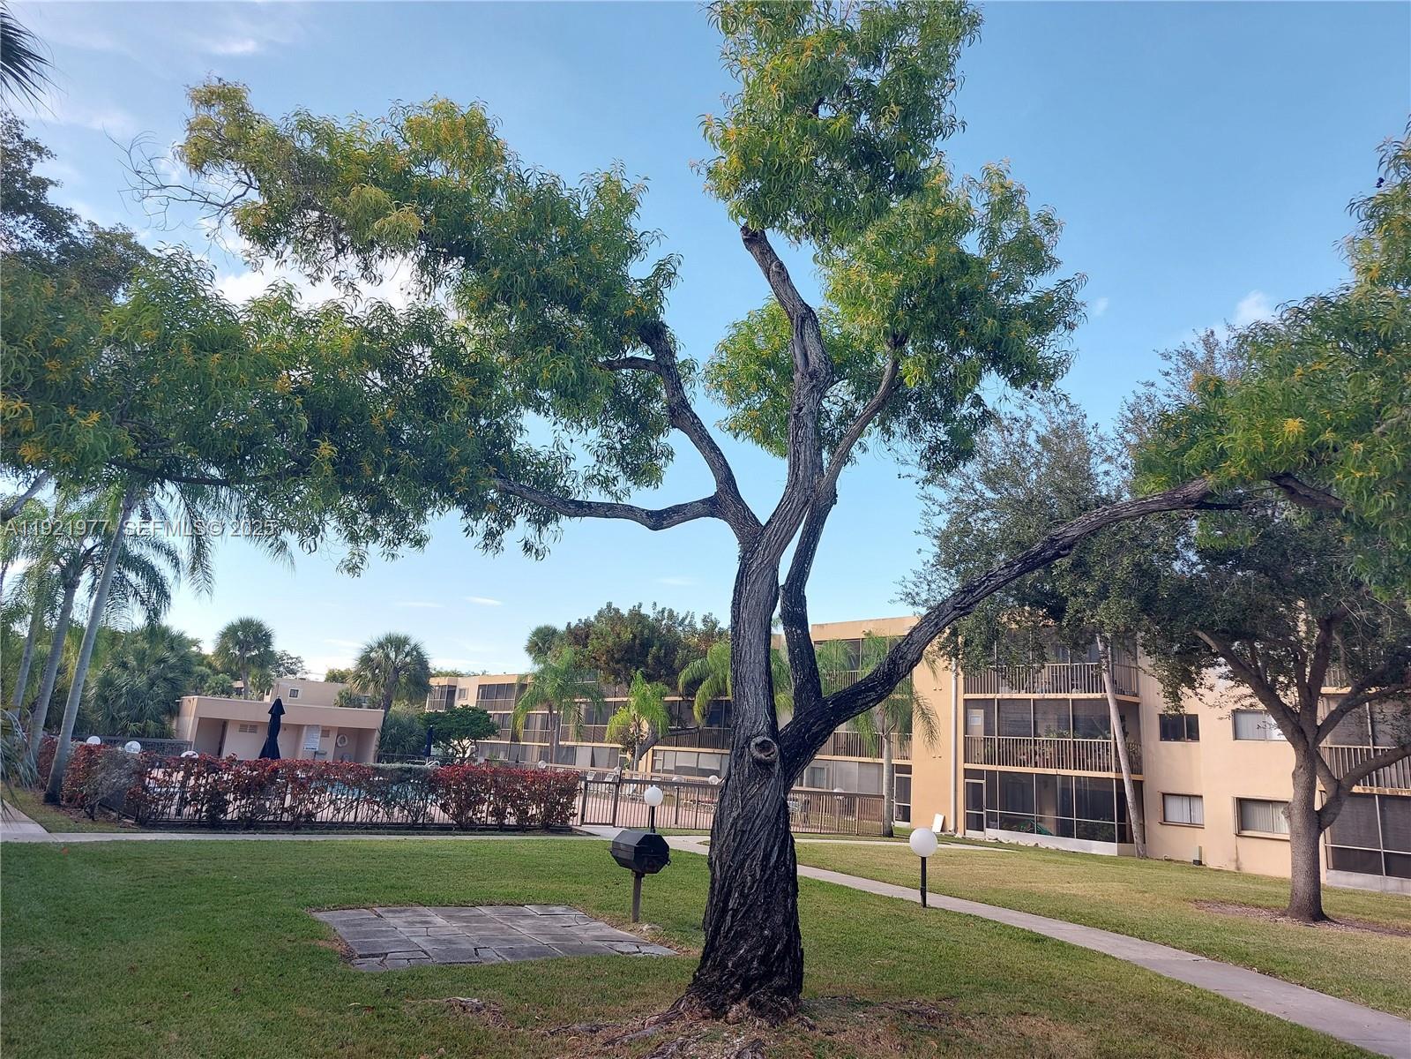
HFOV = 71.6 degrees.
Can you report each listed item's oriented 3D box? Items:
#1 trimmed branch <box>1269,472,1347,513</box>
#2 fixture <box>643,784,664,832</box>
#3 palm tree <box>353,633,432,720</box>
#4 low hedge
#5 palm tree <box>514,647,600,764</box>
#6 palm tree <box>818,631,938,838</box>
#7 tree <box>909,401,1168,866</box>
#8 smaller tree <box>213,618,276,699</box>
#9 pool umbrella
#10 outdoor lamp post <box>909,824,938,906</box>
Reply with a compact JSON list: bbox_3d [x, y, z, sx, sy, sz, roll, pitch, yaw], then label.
[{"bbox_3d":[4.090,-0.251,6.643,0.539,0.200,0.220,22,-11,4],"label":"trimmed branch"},{"bbox_3d":[-1.064,5.893,20.419,0.390,1.075,0.390,3,-13,0],"label":"fixture"},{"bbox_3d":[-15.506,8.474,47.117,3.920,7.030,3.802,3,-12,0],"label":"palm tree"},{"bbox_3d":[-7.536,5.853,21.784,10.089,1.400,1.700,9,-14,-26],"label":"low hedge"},{"bbox_3d":[-6.899,8.532,44.125,4.216,6.664,4.087,3,-12,0],"label":"palm tree"},{"bbox_3d":[5.172,5.982,28.955,3.700,5.916,3.600,3,-13,0],"label":"palm tree"},{"bbox_3d":[10.008,2.687,29.257,7.300,13.155,6.800,3,-13,0],"label":"tree"},{"bbox_3d":[-27.213,9.390,57.437,3.800,8.455,3.800,3,-13,0],"label":"smaller tree"},{"bbox_3d":[-11.101,5.551,25.072,0.550,2.458,0.550,3,-13,0],"label":"pool umbrella"},{"bbox_3d":[3.308,5.118,14.828,0.423,1.167,0.423,3,-12,0],"label":"outdoor lamp post"}]

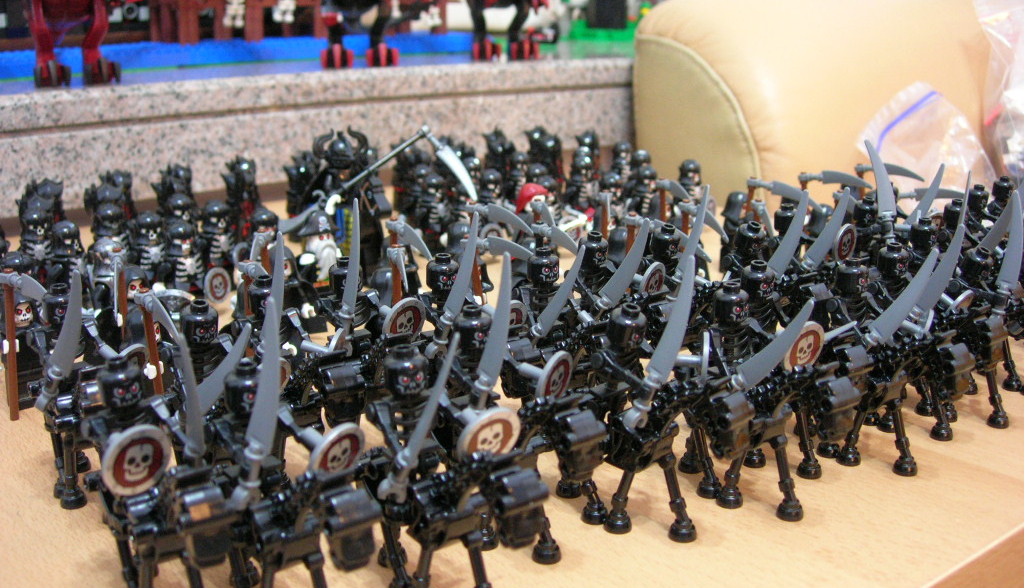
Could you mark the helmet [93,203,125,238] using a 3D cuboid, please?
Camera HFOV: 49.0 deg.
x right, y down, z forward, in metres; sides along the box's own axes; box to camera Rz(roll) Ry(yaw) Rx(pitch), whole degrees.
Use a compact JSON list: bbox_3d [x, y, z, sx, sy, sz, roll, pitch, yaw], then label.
[{"bbox_3d":[-0.194,-0.036,0.544,0.015,0.013,0.013,16,22,42],"label":"helmet"}]

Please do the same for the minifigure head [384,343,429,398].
[{"bbox_3d":[-0.026,0.019,0.279,0.010,0.011,0.010,-3,15,1],"label":"minifigure head"}]

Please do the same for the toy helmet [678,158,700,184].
[{"bbox_3d":[0.116,-0.079,0.735,0.014,0.015,0.015,-7,16,-24],"label":"toy helmet"}]

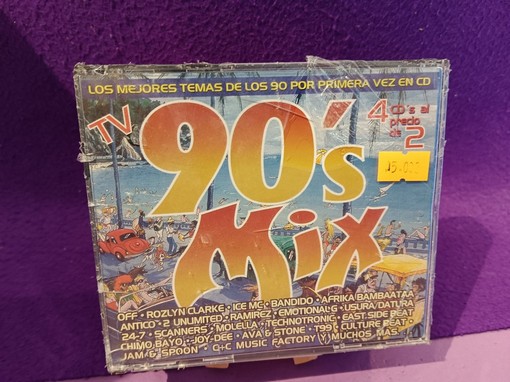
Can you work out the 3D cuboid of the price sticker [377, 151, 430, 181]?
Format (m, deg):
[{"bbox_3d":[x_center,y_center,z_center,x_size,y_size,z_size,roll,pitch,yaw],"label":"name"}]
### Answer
[{"bbox_3d":[0.061,-0.010,0.157,0.022,0.012,0.001,-1,11,-6],"label":"price sticker"}]

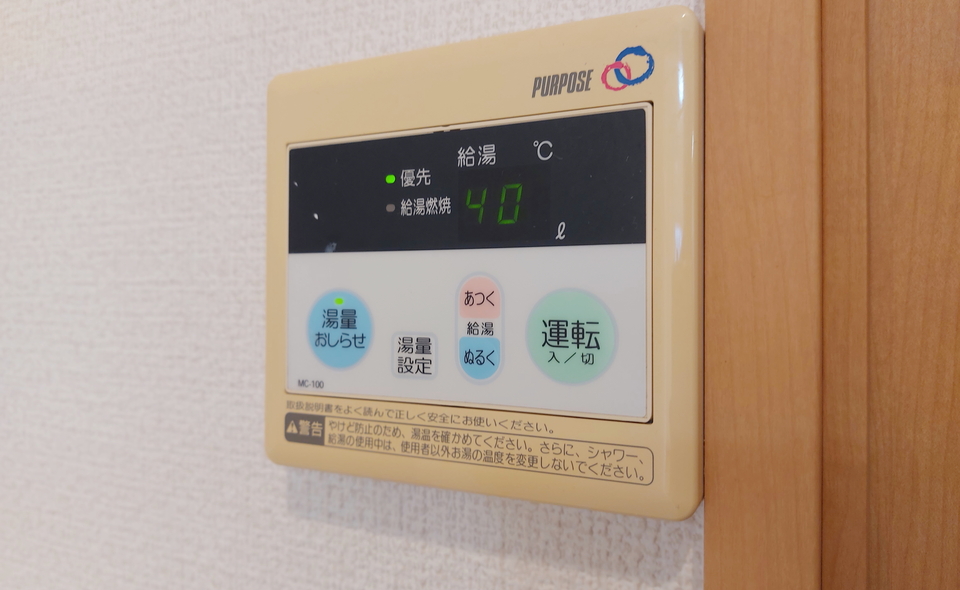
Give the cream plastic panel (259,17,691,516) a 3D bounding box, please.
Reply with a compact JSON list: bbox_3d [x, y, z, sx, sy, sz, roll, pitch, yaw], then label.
[{"bbox_3d":[-0.005,-0.007,0.184,0.128,0.120,0.019,0,0,25],"label":"cream plastic panel"}]

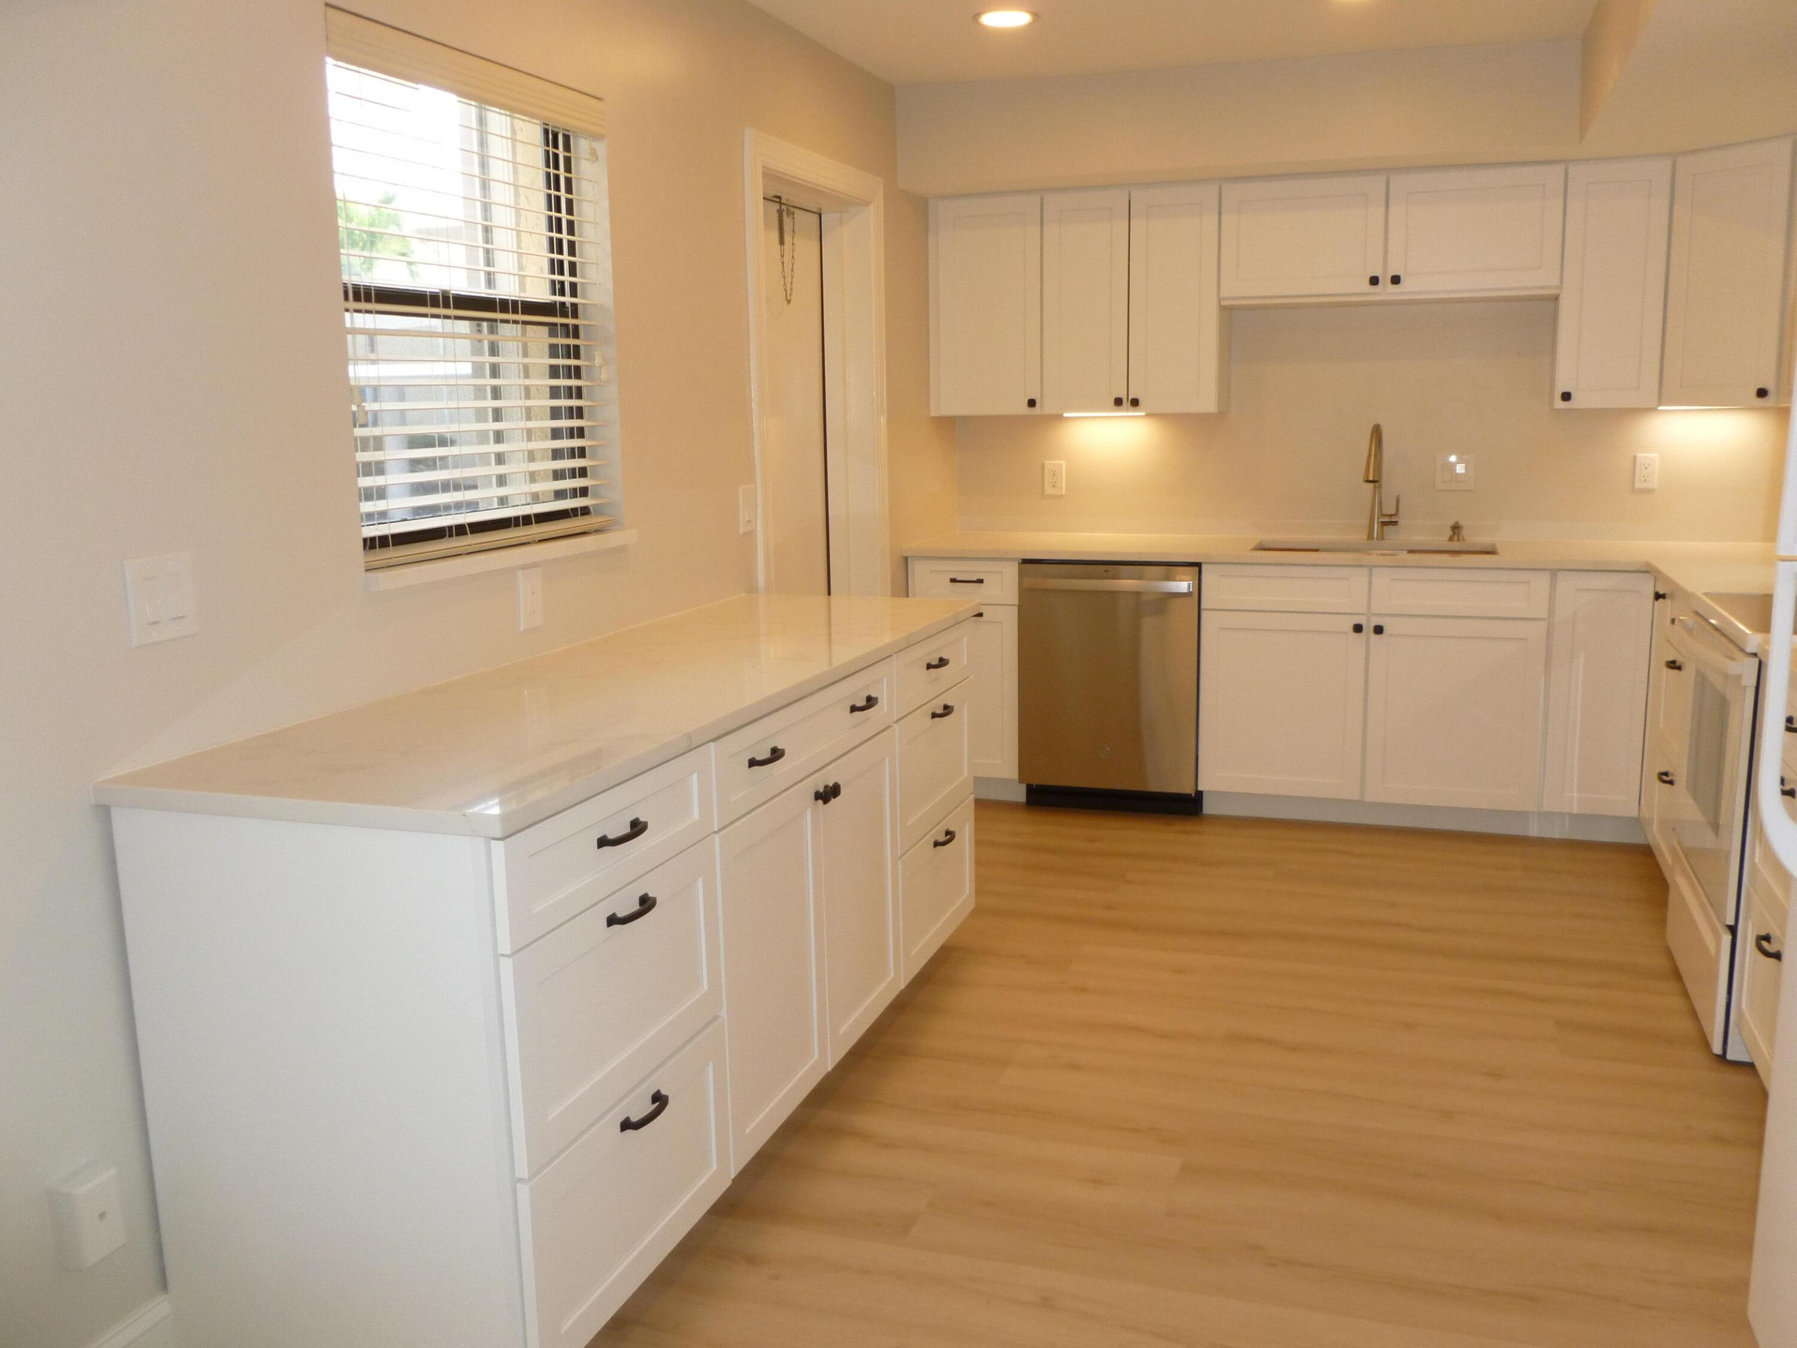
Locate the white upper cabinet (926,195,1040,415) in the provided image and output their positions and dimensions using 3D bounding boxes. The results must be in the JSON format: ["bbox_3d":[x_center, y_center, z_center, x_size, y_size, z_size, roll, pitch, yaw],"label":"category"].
[{"bbox_3d":[0.356,-1.320,5.279,0.405,0.757,0.325,2,11,17],"label":"white upper cabinet"}]

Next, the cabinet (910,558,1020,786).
[{"bbox_3d":[0.336,-0.063,5.394,0.390,0.786,0.610,2,10,19],"label":"cabinet"}]

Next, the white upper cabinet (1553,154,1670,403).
[{"bbox_3d":[2.277,-1.234,4.675,0.300,0.750,0.320,2,10,19],"label":"white upper cabinet"}]

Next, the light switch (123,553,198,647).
[{"bbox_3d":[-1.057,-0.108,2.087,0.010,0.119,0.114,3,11,20],"label":"light switch"}]

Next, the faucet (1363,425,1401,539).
[{"bbox_3d":[1.644,-0.646,4.948,0.120,0.405,0.250,4,12,25],"label":"faucet"}]

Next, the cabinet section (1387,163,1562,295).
[{"bbox_3d":[1.866,-1.426,4.724,0.509,0.358,0.325,3,11,20],"label":"cabinet section"}]

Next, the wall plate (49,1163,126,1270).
[{"bbox_3d":[-1.087,0.725,1.947,0.053,0.112,0.066,2,10,19],"label":"wall plate"}]

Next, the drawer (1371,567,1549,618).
[{"bbox_3d":[1.819,-0.290,4.743,0.518,0.149,0.450,2,10,19],"label":"drawer"}]

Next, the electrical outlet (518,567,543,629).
[{"bbox_3d":[-0.737,-0.151,2.918,0.010,0.119,0.077,2,10,19],"label":"electrical outlet"}]

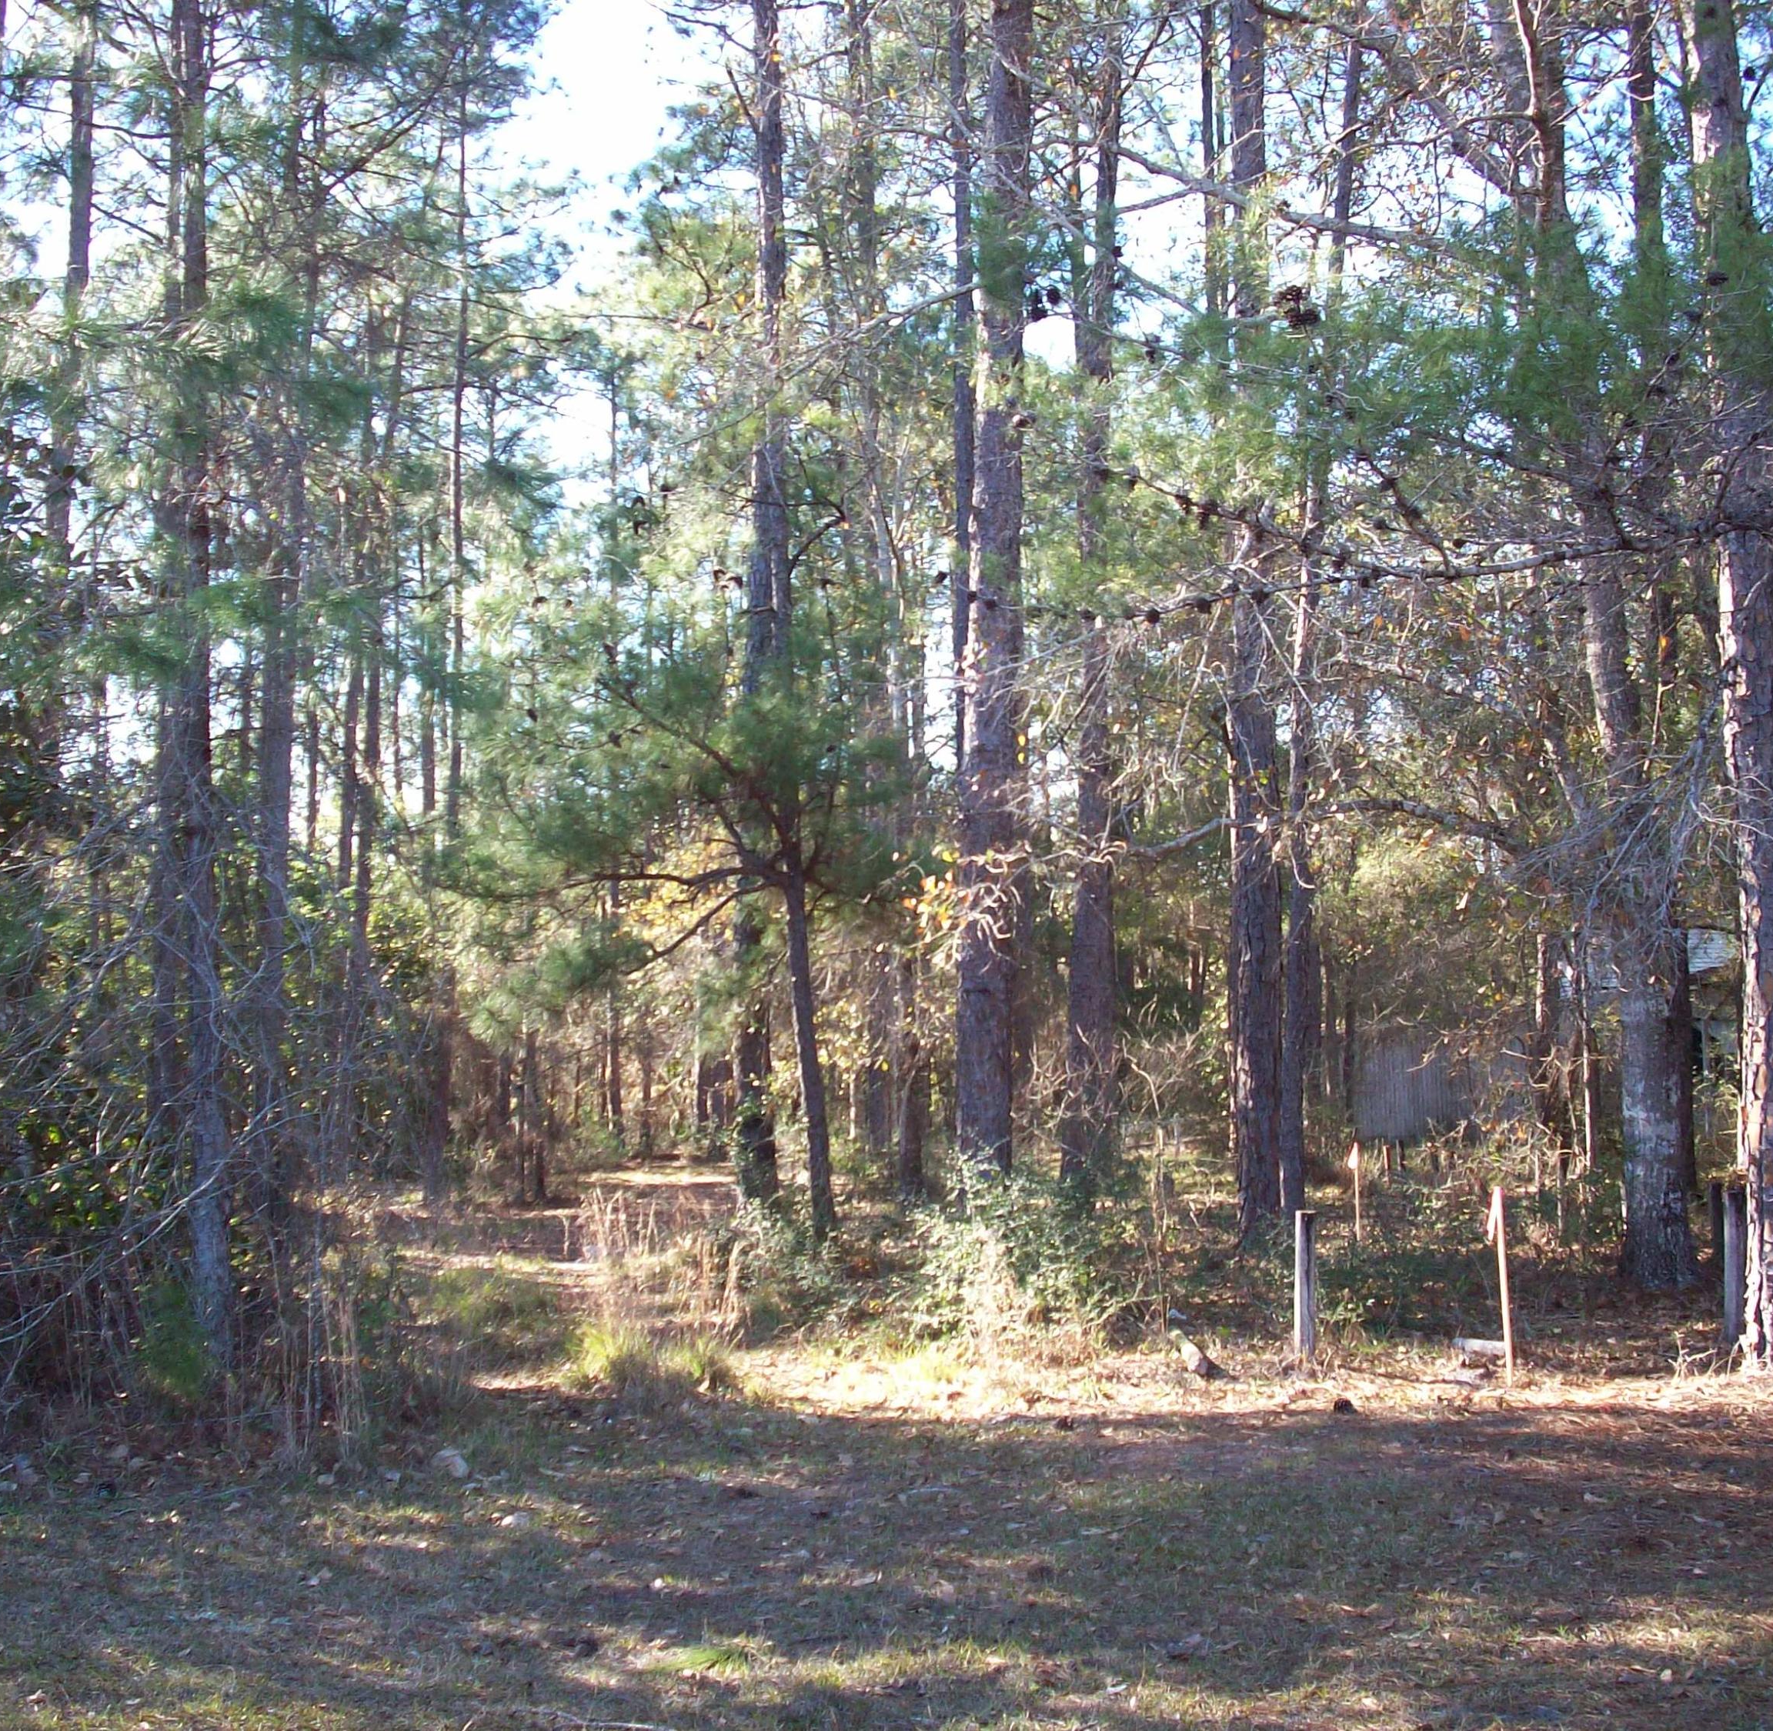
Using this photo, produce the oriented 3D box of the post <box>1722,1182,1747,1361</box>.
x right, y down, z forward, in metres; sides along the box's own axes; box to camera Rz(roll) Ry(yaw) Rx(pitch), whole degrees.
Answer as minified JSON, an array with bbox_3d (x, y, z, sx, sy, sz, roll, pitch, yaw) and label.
[{"bbox_3d":[4.961,2.379,14.511,0.137,0.993,0.137,1,-5,0],"label":"post"}]

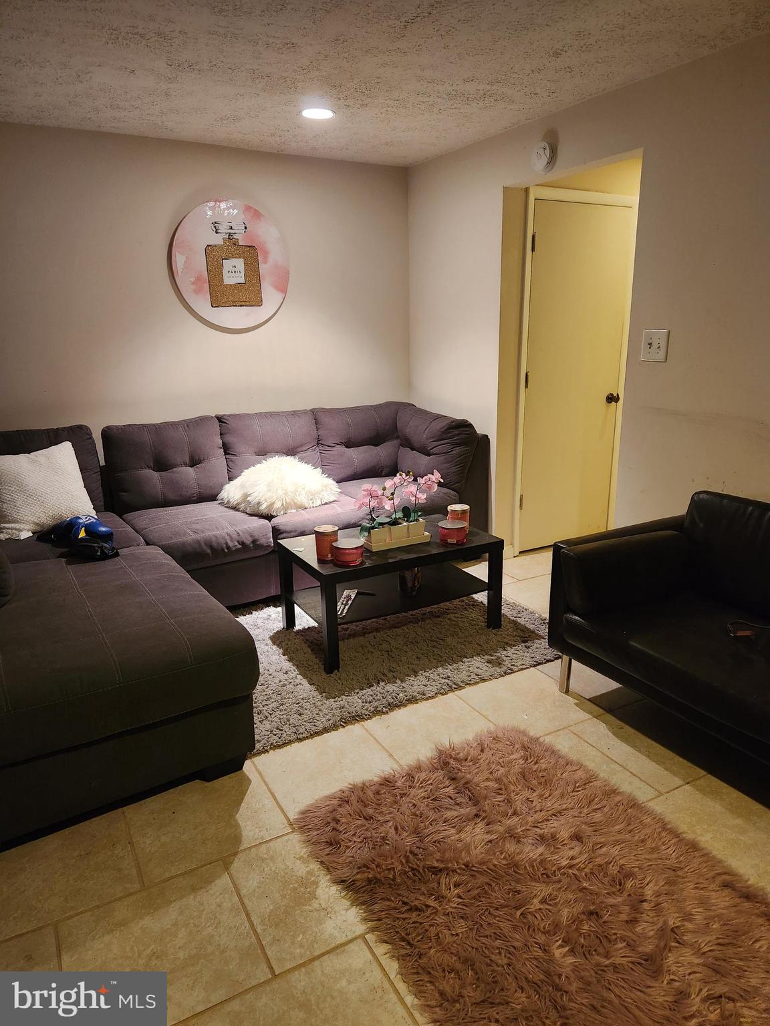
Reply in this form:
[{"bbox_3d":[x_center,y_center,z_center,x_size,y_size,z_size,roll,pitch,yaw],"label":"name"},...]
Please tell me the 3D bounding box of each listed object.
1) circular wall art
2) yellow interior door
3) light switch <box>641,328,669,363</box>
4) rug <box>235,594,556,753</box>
[{"bbox_3d":[-0.884,-1.435,3.963,0.705,0.705,0.025,-9,18,-28],"label":"circular wall art"},{"bbox_3d":[1.148,-0.793,4.196,0.755,2.037,0.045,-9,18,-28],"label":"yellow interior door"},{"bbox_3d":[1.152,-0.715,2.924,0.014,0.128,0.128,-9,18,-28],"label":"light switch"},{"bbox_3d":[-0.283,0.555,3.254,2.000,0.033,1.520,-9,18,-28],"label":"rug"}]

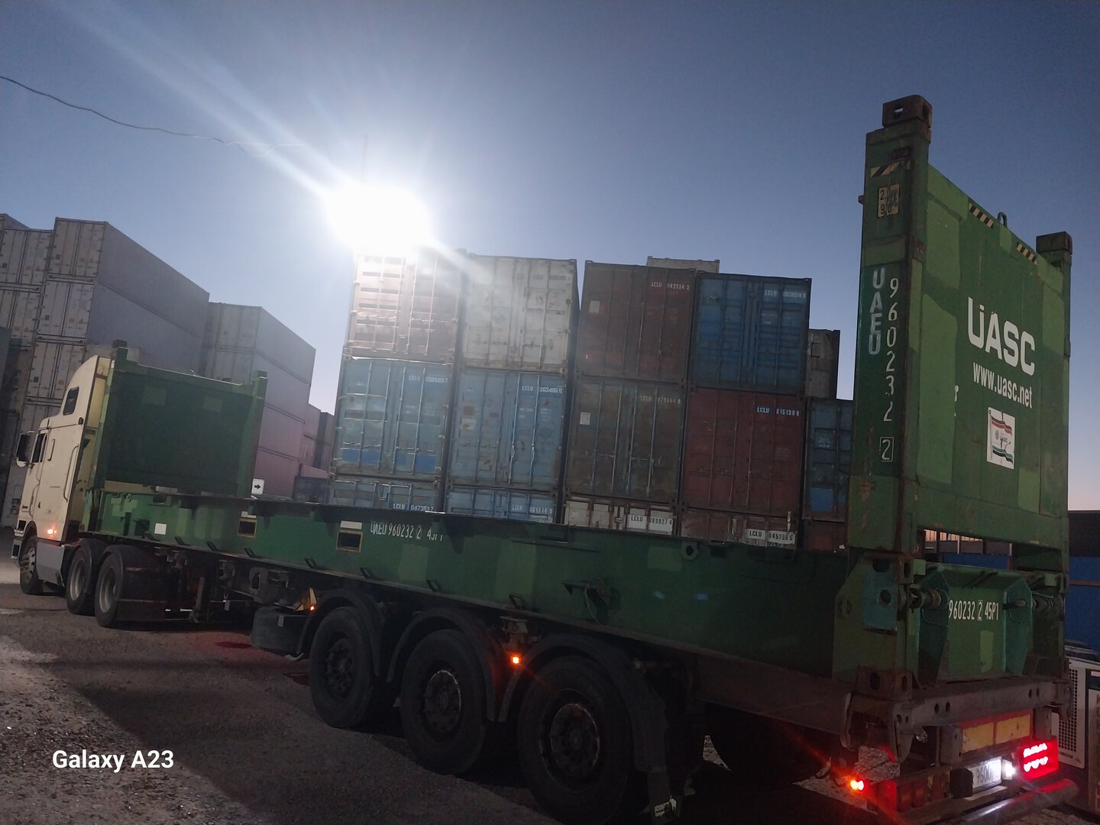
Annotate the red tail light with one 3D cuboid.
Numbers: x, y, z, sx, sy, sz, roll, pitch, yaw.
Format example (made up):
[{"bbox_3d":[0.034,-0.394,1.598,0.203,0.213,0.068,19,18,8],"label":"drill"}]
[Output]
[{"bbox_3d":[2.945,2.087,4.986,0.480,0.160,0.090,12,-10,-41],"label":"red tail light"}]

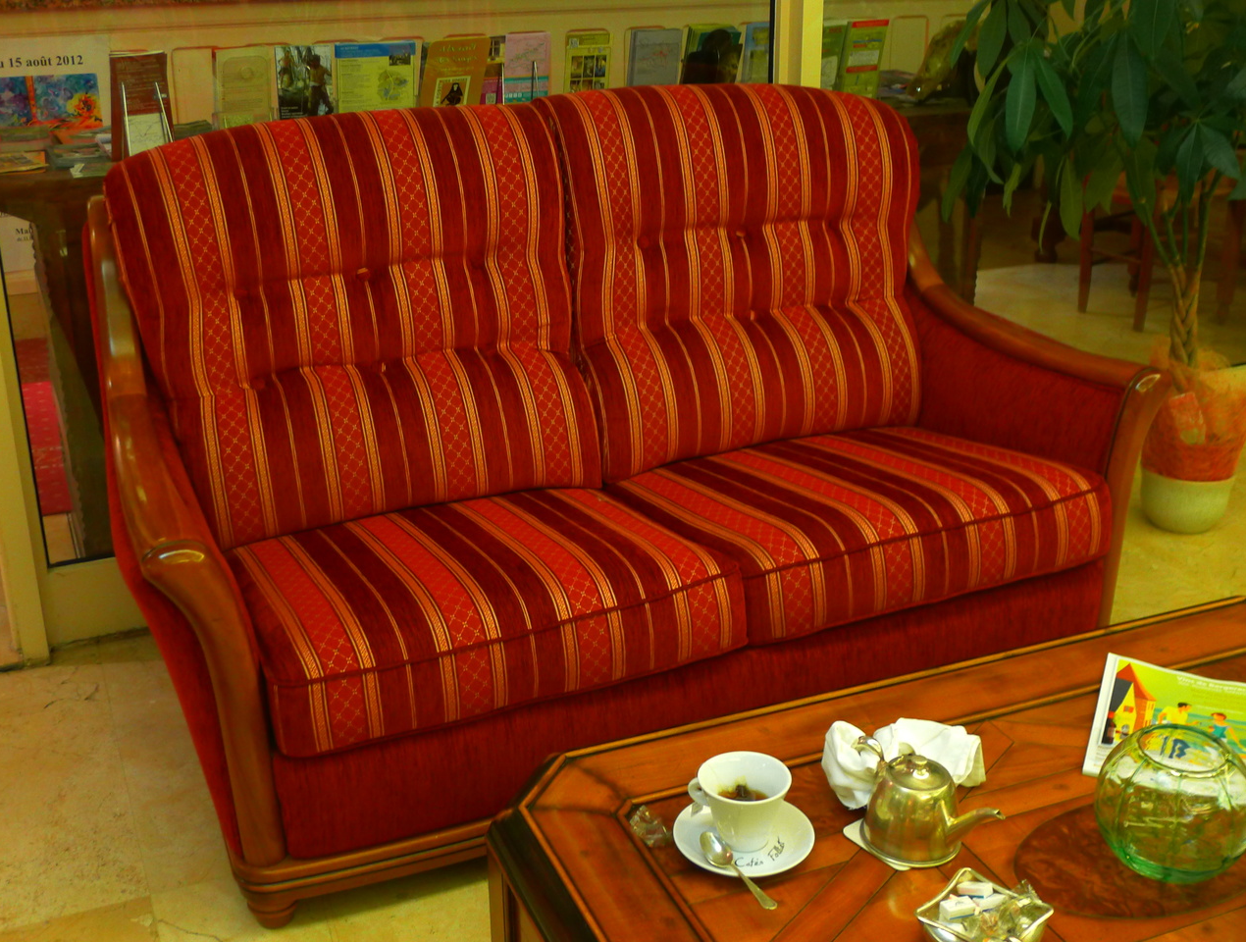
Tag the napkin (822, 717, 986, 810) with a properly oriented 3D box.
[{"bbox_3d":[0.313,0.321,1.608,0.170,0.075,0.105,-4,22,-11],"label":"napkin"}]

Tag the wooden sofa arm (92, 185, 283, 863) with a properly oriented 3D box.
[{"bbox_3d":[-0.697,0.071,2.171,0.139,0.817,0.748,-11,24,-25],"label":"wooden sofa arm"}]

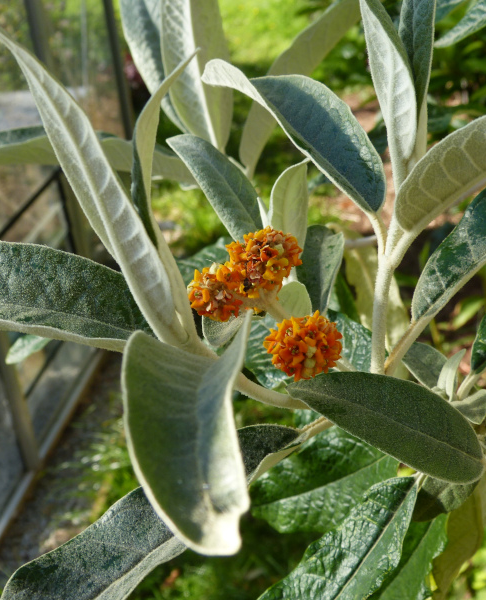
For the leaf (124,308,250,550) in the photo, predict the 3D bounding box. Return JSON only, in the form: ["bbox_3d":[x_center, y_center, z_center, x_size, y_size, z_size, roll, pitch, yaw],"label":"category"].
[{"bbox_3d":[-0.015,0.037,0.253,0.035,0.063,0.026,-2,-12,-4],"label":"leaf"}]

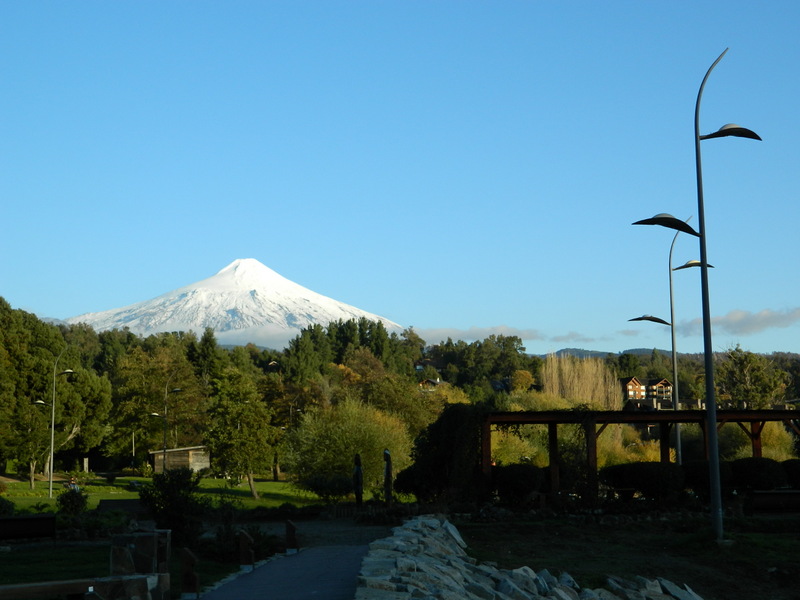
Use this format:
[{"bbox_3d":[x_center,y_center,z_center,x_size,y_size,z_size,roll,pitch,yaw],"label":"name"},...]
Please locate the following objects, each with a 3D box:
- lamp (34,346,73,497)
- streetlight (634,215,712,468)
[{"bbox_3d":[-21.412,7.505,81.444,3.050,9.300,0.450,-2,-7,11],"label":"lamp"},{"bbox_3d":[9.159,1.766,44.084,3.050,9.300,0.450,1,-7,-10],"label":"streetlight"}]

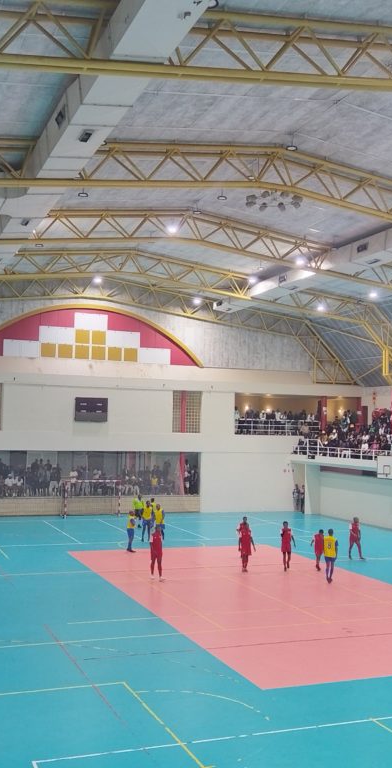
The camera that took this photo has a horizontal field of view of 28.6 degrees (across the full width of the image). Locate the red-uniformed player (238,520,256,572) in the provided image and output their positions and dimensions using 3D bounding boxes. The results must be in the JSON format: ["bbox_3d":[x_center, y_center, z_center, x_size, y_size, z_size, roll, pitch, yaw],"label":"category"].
[{"bbox_3d":[1.856,5.930,27.991,0.560,1.750,0.380,2,-4,-1],"label":"red-uniformed player"}]

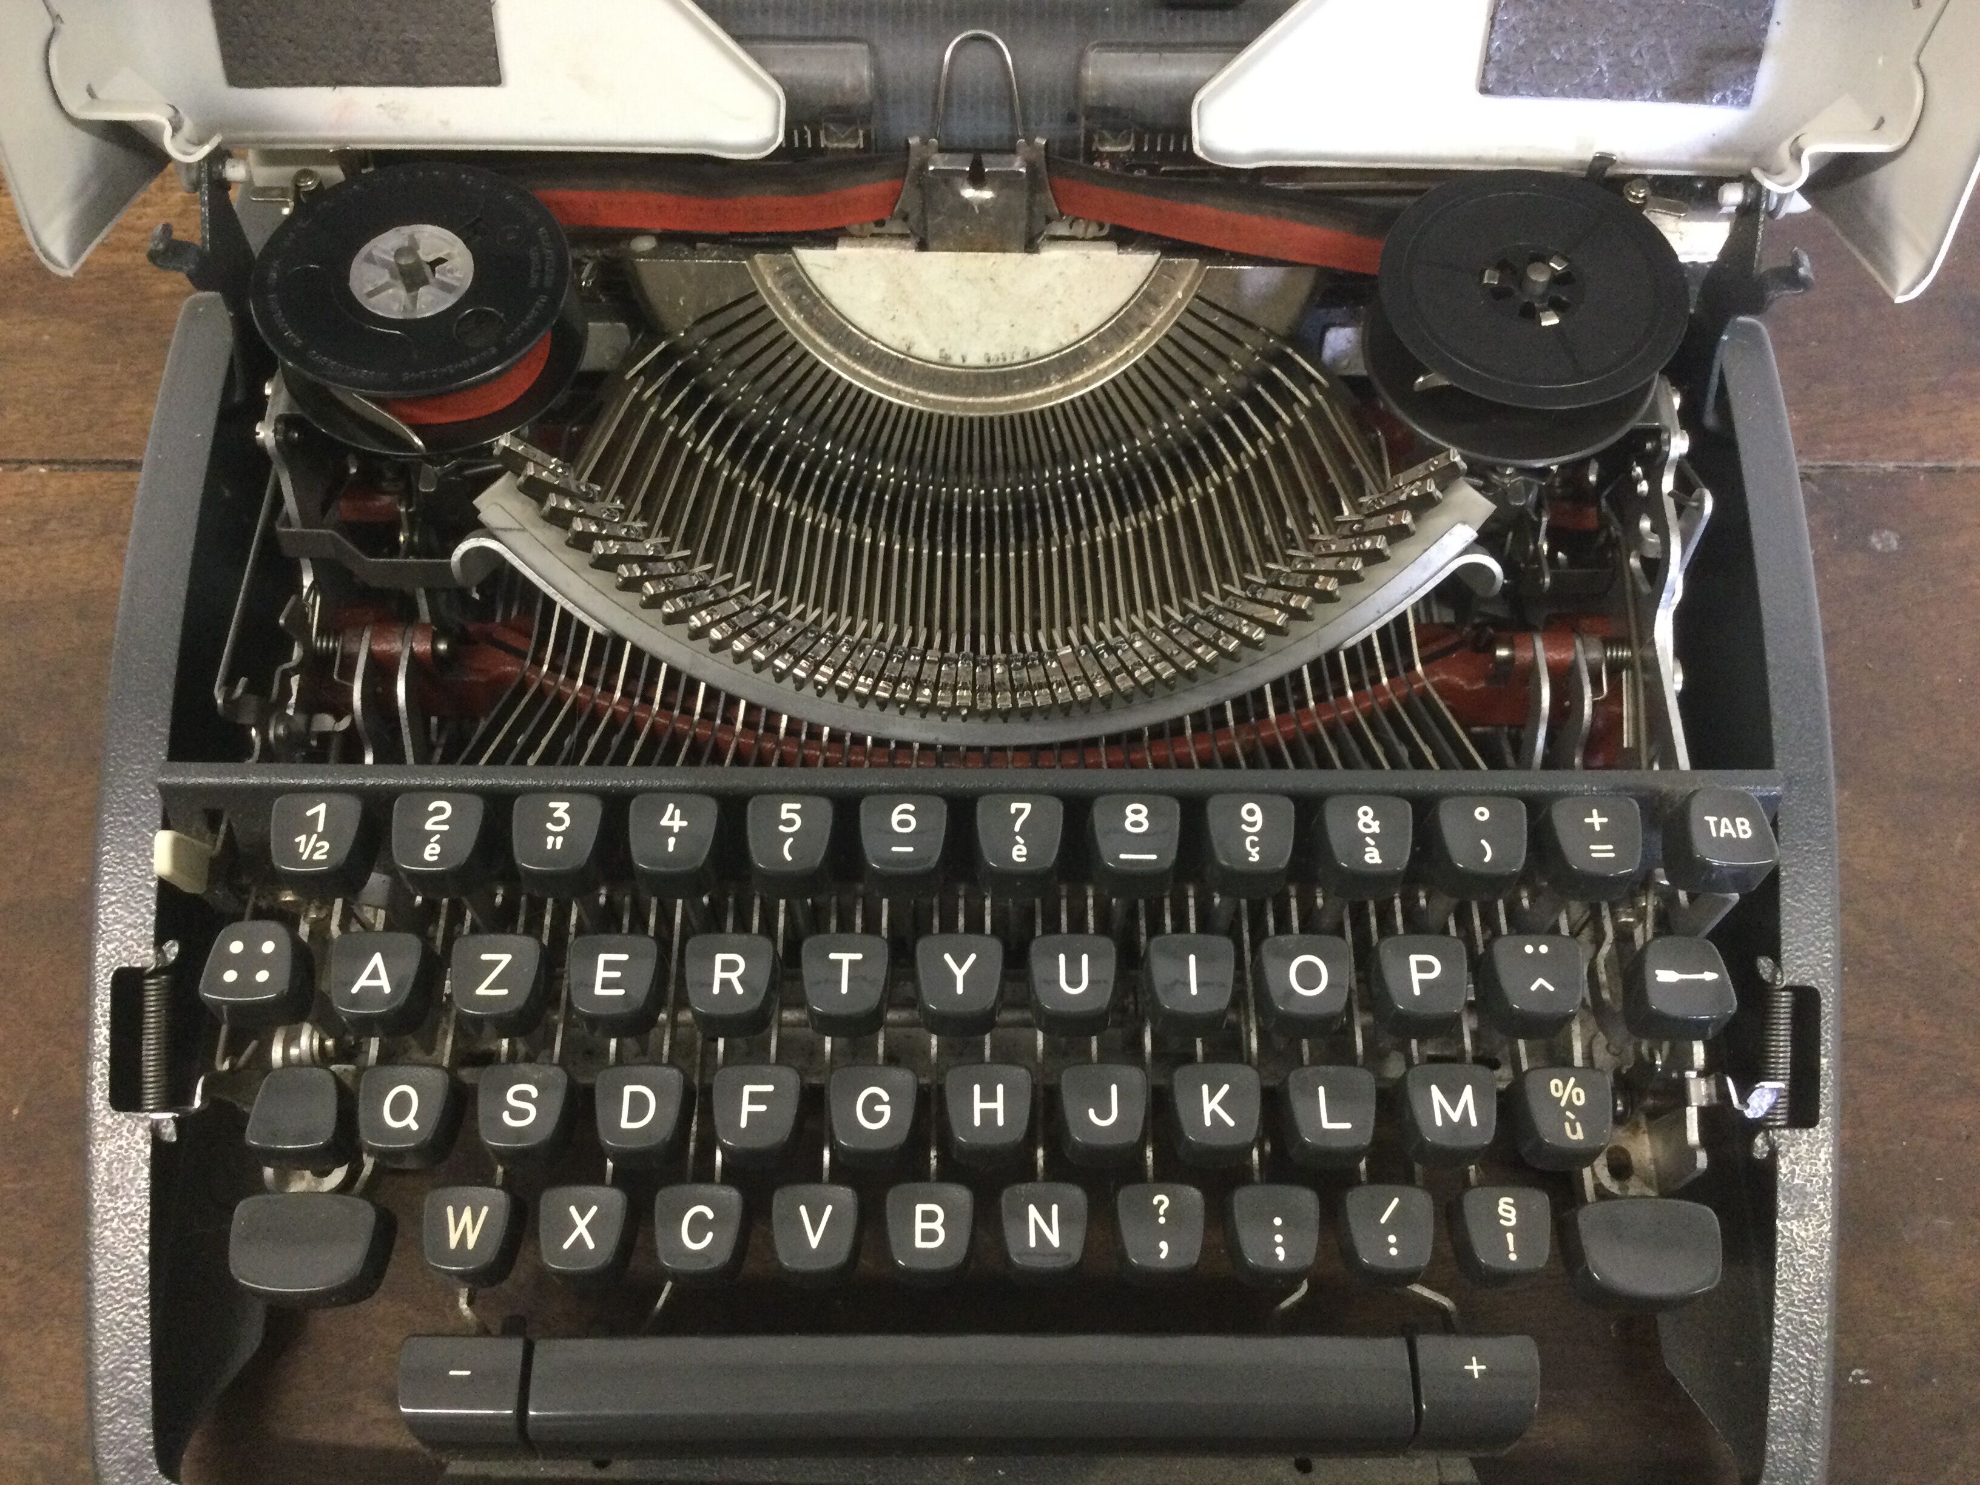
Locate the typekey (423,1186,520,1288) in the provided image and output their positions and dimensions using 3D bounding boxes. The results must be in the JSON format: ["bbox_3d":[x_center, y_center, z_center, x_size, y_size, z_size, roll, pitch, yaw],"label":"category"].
[{"bbox_3d":[-0.086,0.082,0.295,0.014,0.011,0.014,0,62,0],"label":"typekey"}]

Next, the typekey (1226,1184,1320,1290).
[{"bbox_3d":[0.048,0.083,0.299,0.015,0.010,0.015,1,62,-2],"label":"typekey"}]

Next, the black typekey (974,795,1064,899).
[{"bbox_3d":[0.005,0.017,0.295,0.015,0.009,0.015,0,62,-1],"label":"black typekey"}]

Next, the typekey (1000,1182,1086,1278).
[{"bbox_3d":[0.009,0.082,0.295,0.014,0.011,0.014,0,62,0],"label":"typekey"}]

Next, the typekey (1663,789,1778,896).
[{"bbox_3d":[0.124,0.017,0.300,0.015,0.010,0.015,1,62,-2],"label":"typekey"}]

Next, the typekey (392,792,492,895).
[{"bbox_3d":[-0.091,0.017,0.293,0.015,0.009,0.015,0,62,-1],"label":"typekey"}]

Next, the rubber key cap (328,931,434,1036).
[{"bbox_3d":[-0.100,0.040,0.292,0.014,0.010,0.014,0,62,-1],"label":"rubber key cap"}]

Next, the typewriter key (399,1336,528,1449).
[{"bbox_3d":[-0.088,0.109,0.298,0.019,0.011,0.017,0,61,0],"label":"typewriter key"}]

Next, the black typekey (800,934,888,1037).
[{"bbox_3d":[-0.024,0.040,0.294,0.015,0.009,0.014,0,61,0],"label":"black typekey"}]

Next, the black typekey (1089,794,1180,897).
[{"bbox_3d":[0.024,0.017,0.294,0.015,0.009,0.014,0,61,0],"label":"black typekey"}]

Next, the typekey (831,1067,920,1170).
[{"bbox_3d":[-0.019,0.062,0.294,0.014,0.011,0.014,0,62,0],"label":"typekey"}]

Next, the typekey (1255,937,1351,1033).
[{"bbox_3d":[0.052,0.040,0.294,0.015,0.009,0.014,0,61,0],"label":"typekey"}]

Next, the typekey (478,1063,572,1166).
[{"bbox_3d":[-0.078,0.062,0.295,0.015,0.009,0.014,0,61,0],"label":"typekey"}]

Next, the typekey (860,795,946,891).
[{"bbox_3d":[-0.014,0.017,0.294,0.015,0.009,0.014,0,61,0],"label":"typekey"}]

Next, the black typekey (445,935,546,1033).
[{"bbox_3d":[-0.081,0.040,0.294,0.014,0.011,0.014,0,62,0],"label":"black typekey"}]

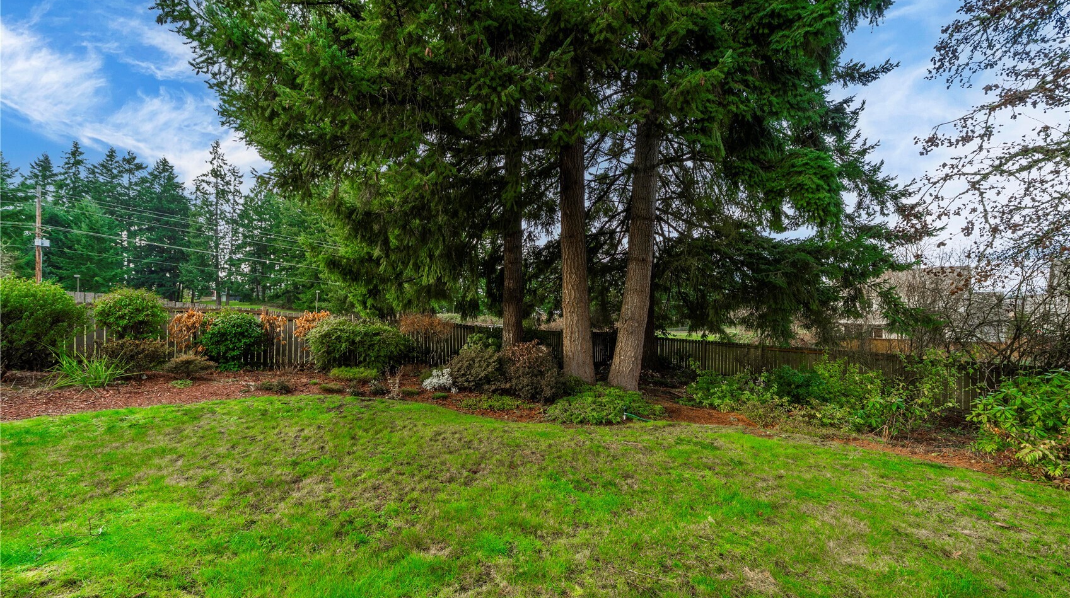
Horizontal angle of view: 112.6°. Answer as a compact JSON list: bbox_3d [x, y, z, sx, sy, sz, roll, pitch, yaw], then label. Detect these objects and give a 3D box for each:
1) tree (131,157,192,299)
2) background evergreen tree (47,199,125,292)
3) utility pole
[{"bbox_3d":[-58.685,-10.831,56.000,6.800,22.710,6.800,0,0,44],"label":"tree"},{"bbox_3d":[-55.971,-6.416,44.500,6.200,12.210,6.200,0,0,38],"label":"background evergreen tree"},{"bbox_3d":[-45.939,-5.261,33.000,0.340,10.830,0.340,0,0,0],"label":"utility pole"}]

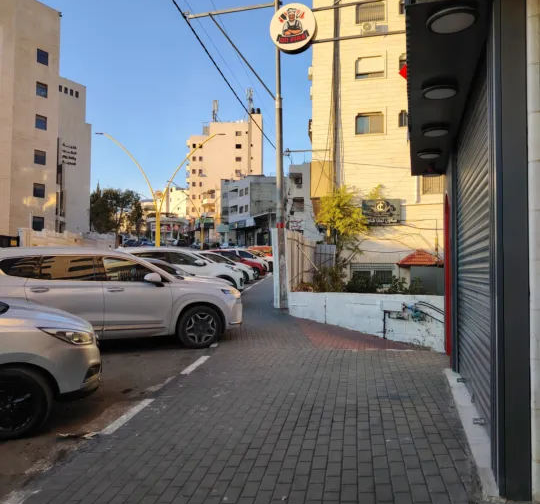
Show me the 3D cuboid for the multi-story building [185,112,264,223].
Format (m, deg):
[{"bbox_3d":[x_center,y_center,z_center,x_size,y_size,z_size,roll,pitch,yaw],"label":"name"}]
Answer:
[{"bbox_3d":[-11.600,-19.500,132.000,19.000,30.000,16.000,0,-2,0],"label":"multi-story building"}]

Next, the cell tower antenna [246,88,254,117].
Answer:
[{"bbox_3d":[-4.950,-37.600,126.000,1.700,7.000,1.700,0,-2,0],"label":"cell tower antenna"}]

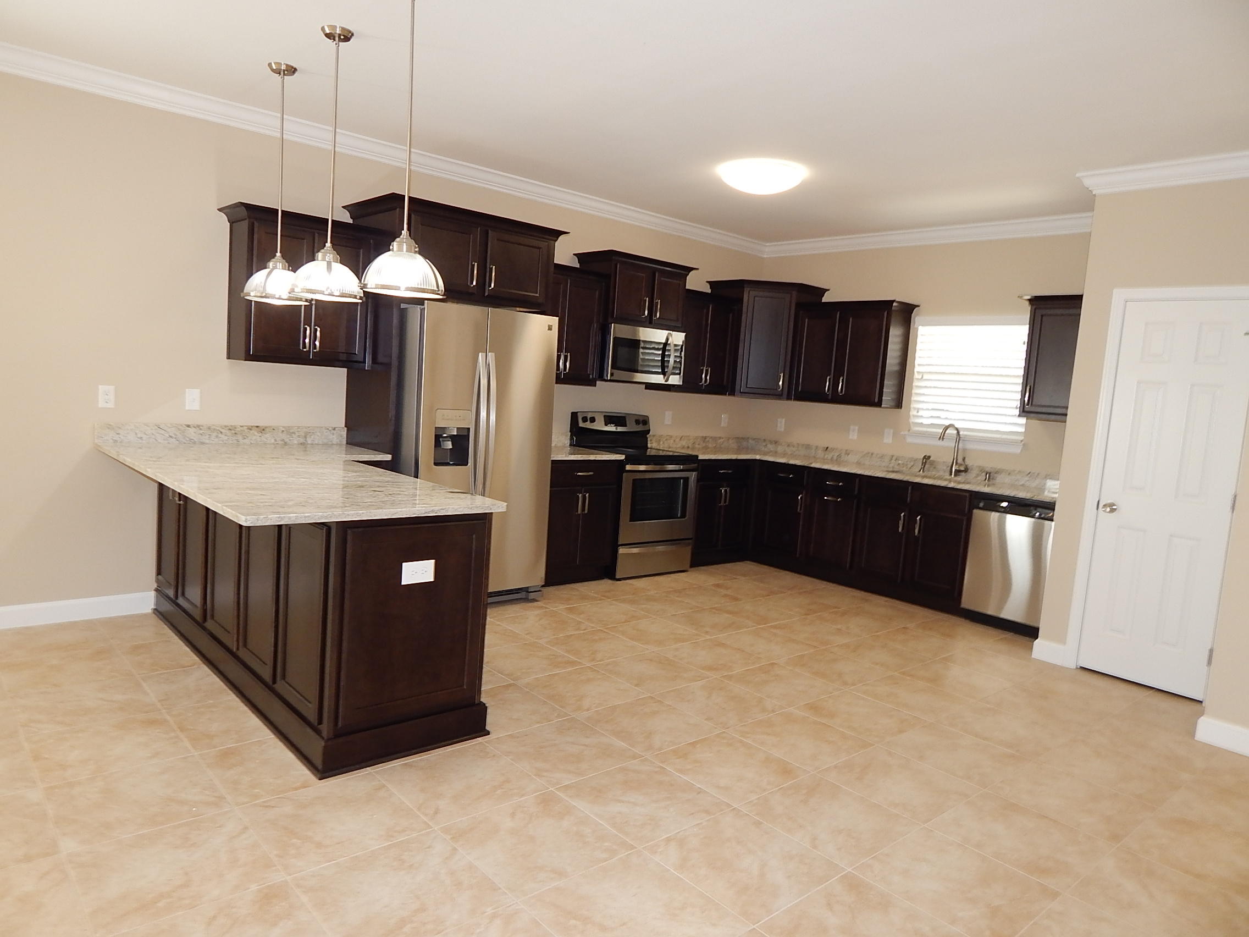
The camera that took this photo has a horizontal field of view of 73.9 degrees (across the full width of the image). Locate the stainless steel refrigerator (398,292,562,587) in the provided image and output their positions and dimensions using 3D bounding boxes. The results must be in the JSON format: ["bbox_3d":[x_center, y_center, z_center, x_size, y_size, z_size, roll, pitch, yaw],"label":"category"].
[{"bbox_3d":[-1.032,-0.078,5.105,0.909,1.770,0.775,-1,8,-42],"label":"stainless steel refrigerator"}]

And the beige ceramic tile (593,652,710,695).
[{"bbox_3d":[0.139,1.027,4.170,0.447,0.010,0.447,-1,8,-42],"label":"beige ceramic tile"}]

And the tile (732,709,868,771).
[{"bbox_3d":[0.740,1.134,3.480,0.450,0.010,0.450,-1,8,-42],"label":"tile"}]

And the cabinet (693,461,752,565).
[{"bbox_3d":[0.591,0.328,6.898,0.716,0.874,0.625,-1,8,-42],"label":"cabinet"}]

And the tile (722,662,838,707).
[{"bbox_3d":[0.777,1.071,4.117,0.450,0.010,0.450,-1,8,-42],"label":"tile"}]

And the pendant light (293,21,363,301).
[{"bbox_3d":[-1.180,-1.226,3.353,0.296,1.055,0.296,-1,8,-42],"label":"pendant light"}]

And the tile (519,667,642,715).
[{"bbox_3d":[-0.196,1.016,3.807,0.443,0.010,0.443,-1,8,-42],"label":"tile"}]

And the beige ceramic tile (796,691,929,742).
[{"bbox_3d":[1.081,1.135,3.803,0.447,0.010,0.447,-1,8,-42],"label":"beige ceramic tile"}]

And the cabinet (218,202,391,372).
[{"bbox_3d":[-1.824,-0.987,4.674,0.786,0.804,0.381,-1,8,-42],"label":"cabinet"}]

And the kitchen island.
[{"bbox_3d":[-1.579,0.427,3.797,1.042,0.979,2.324,-1,8,-42],"label":"kitchen island"}]

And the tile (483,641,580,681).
[{"bbox_3d":[-0.502,0.976,4.202,0.447,0.010,0.447,-1,8,-42],"label":"tile"}]

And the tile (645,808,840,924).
[{"bbox_3d":[0.362,1.191,2.516,0.443,0.010,0.443,-1,8,-42],"label":"tile"}]

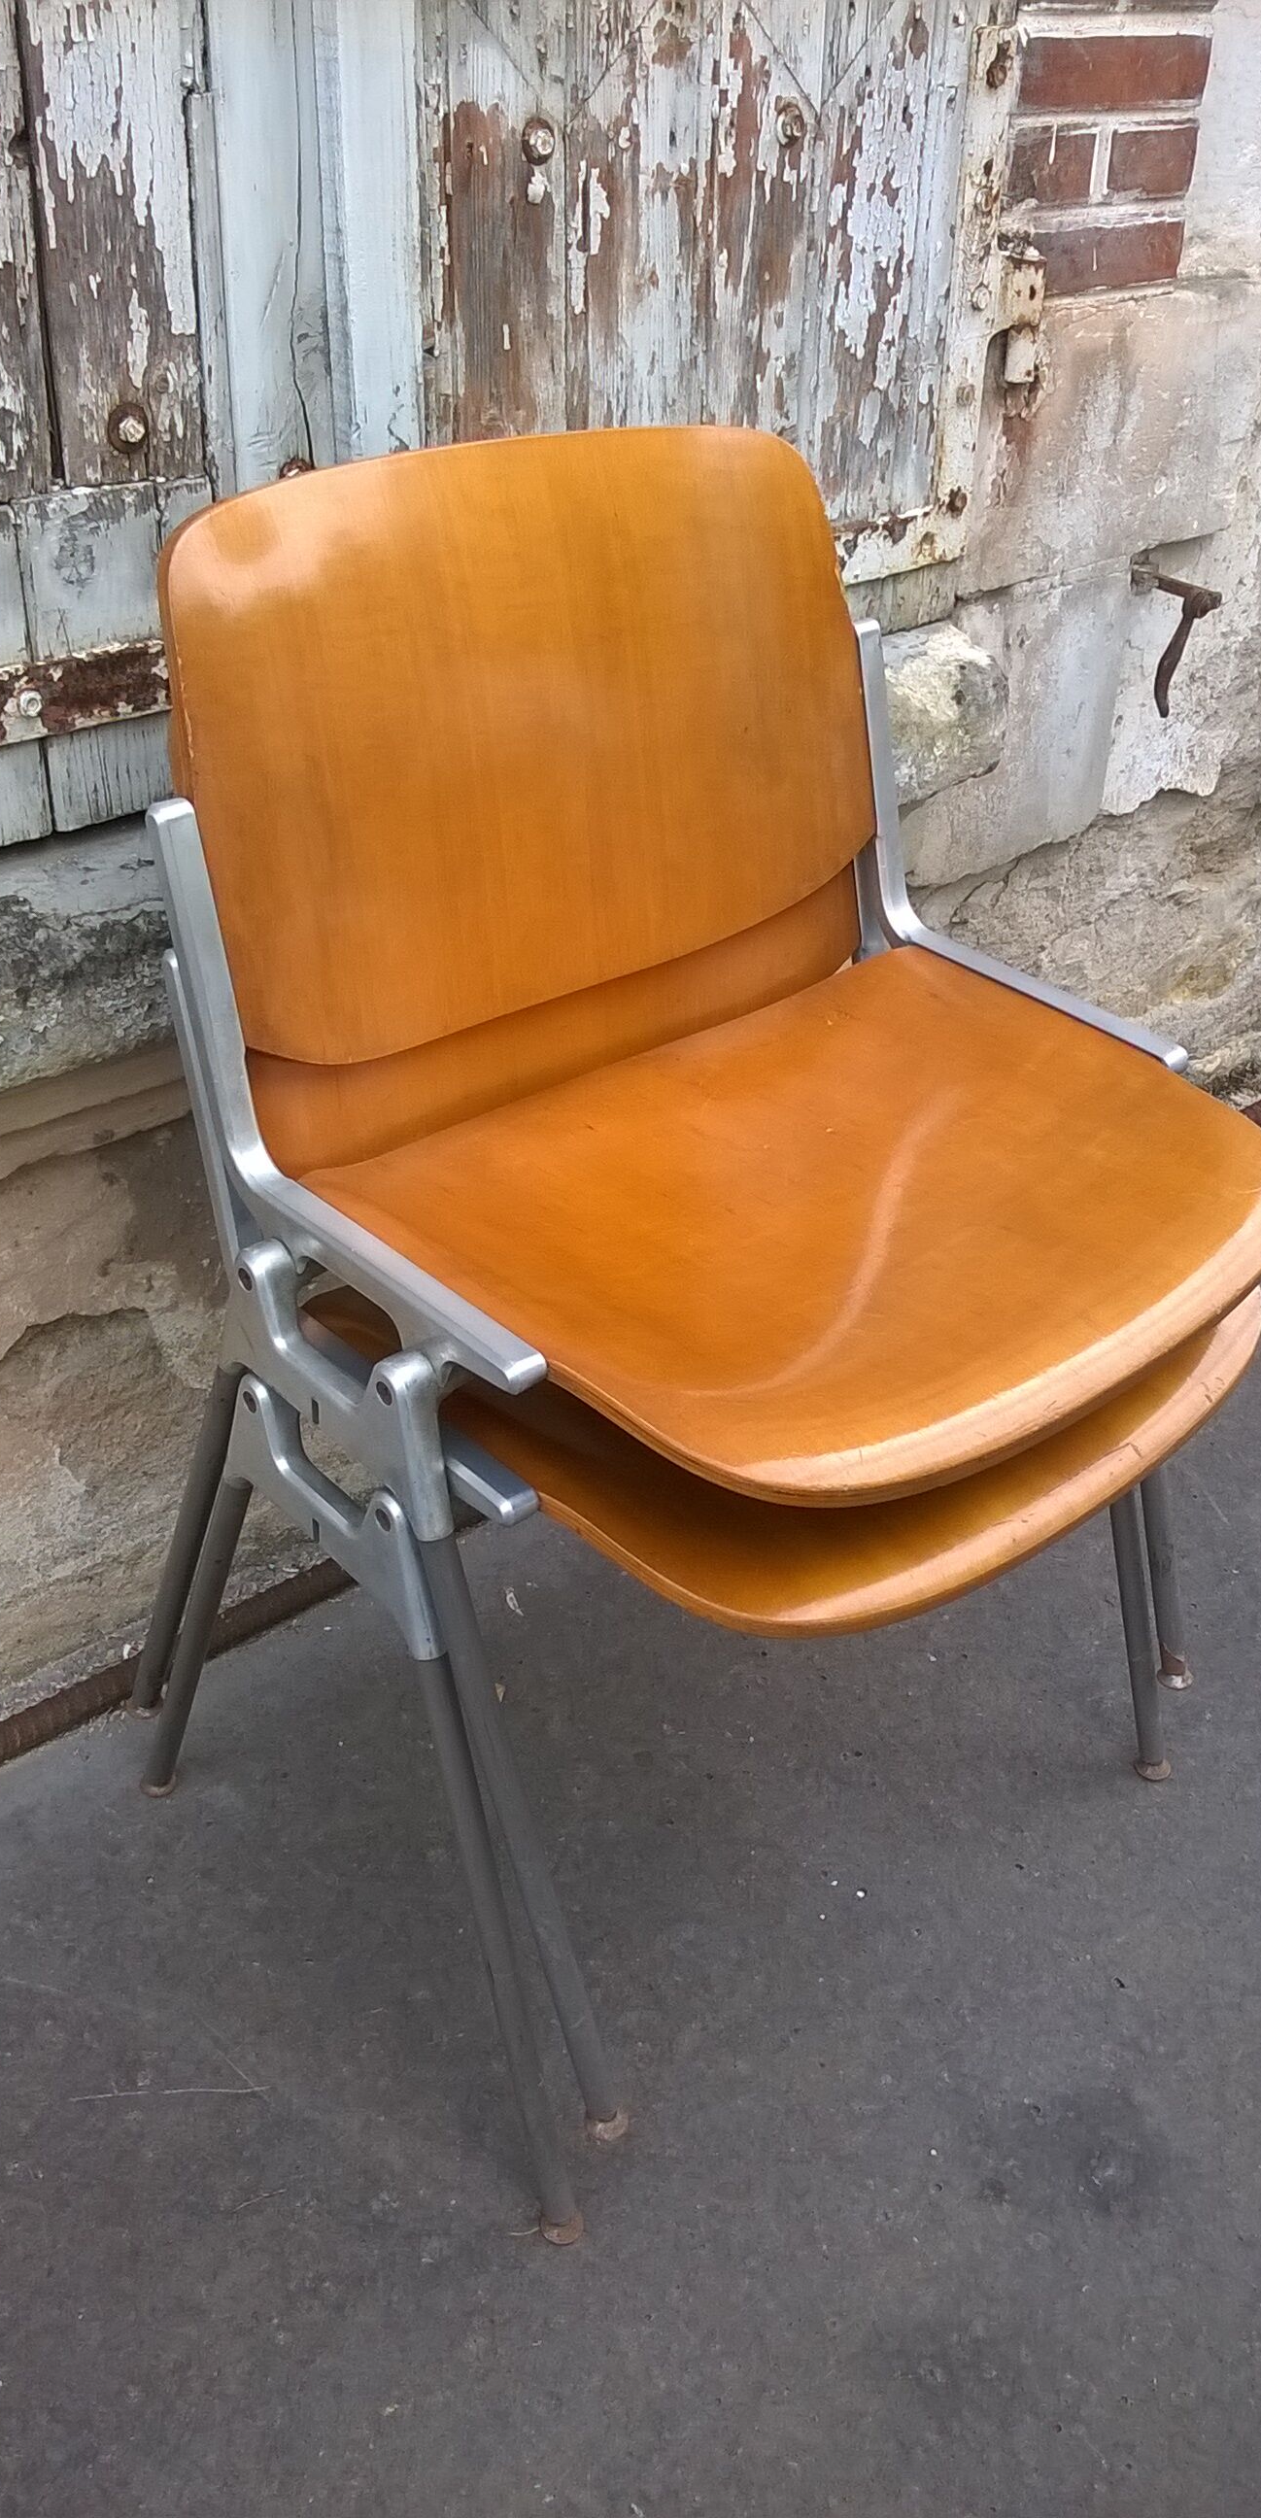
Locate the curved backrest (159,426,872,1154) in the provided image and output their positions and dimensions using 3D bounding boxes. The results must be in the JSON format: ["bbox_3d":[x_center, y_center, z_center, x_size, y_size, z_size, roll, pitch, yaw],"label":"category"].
[{"bbox_3d":[-0.052,-0.270,1.184,0.450,0.318,0.085,-24,25,-37],"label":"curved backrest"}]

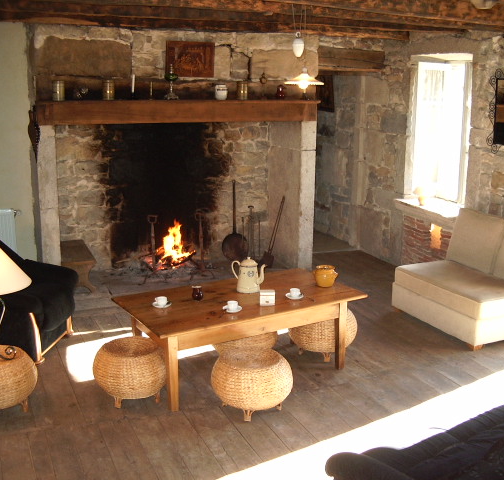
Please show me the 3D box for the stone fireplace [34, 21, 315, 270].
[{"bbox_3d":[-0.732,-0.816,7.072,2.740,2.493,0.629,-5,14,-21],"label":"stone fireplace"}]

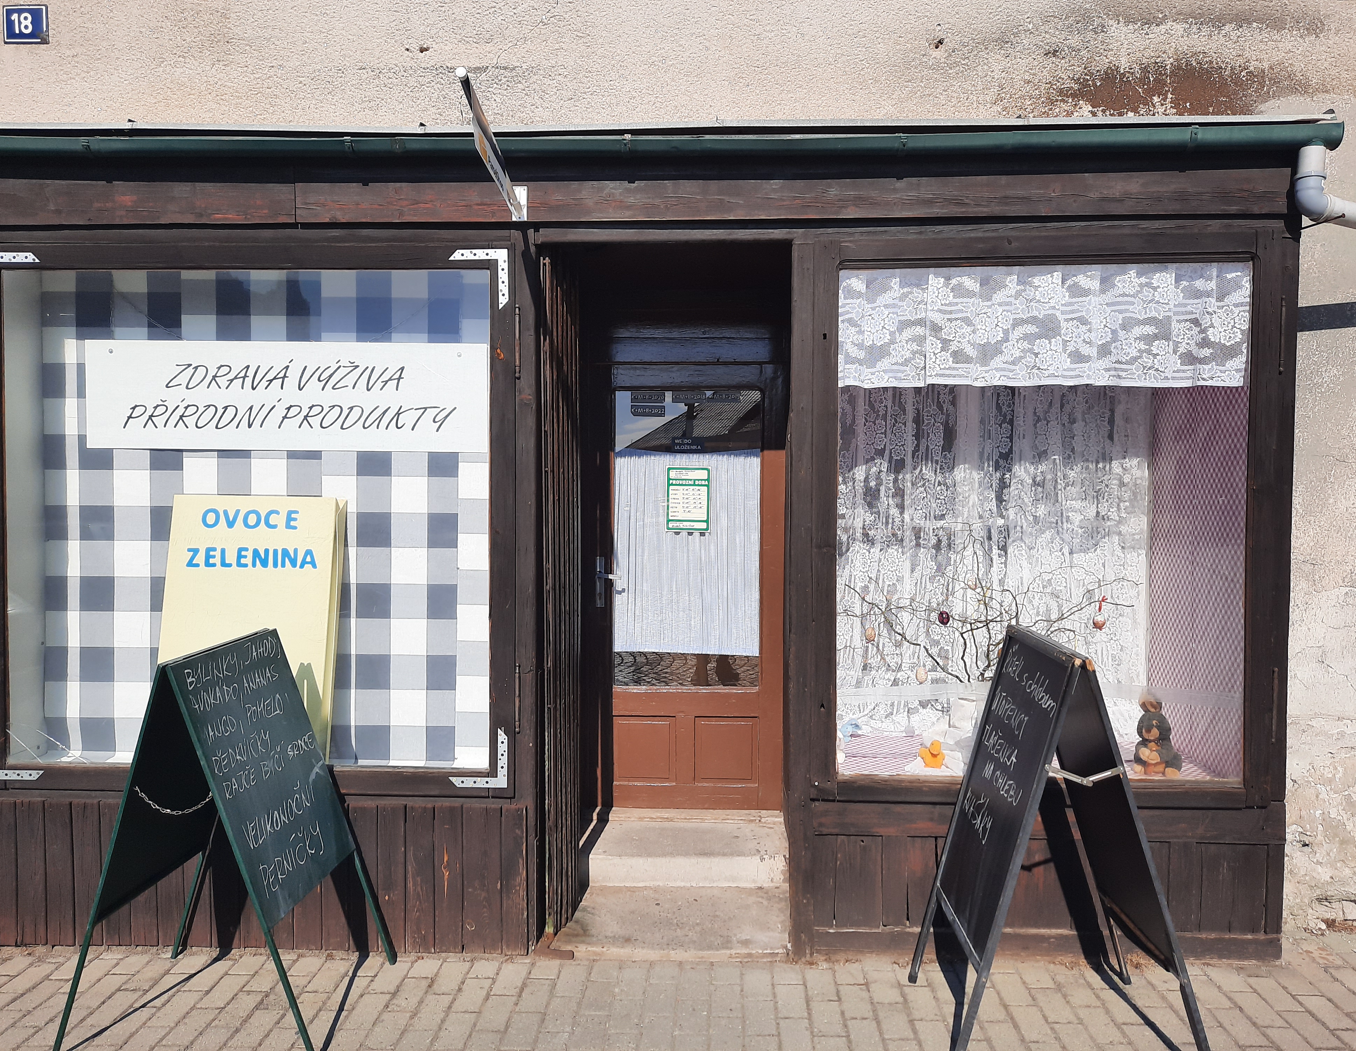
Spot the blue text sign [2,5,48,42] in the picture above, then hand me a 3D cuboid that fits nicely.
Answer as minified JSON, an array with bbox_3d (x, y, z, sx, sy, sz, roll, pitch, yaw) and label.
[{"bbox_3d":[-2.430,-1.872,3.783,0.175,0.146,0.014,0,2,2],"label":"blue text sign"}]

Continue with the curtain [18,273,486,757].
[{"bbox_3d":[-1.464,-0.046,3.642,1.677,1.775,0.070,0,2,2],"label":"curtain"}]

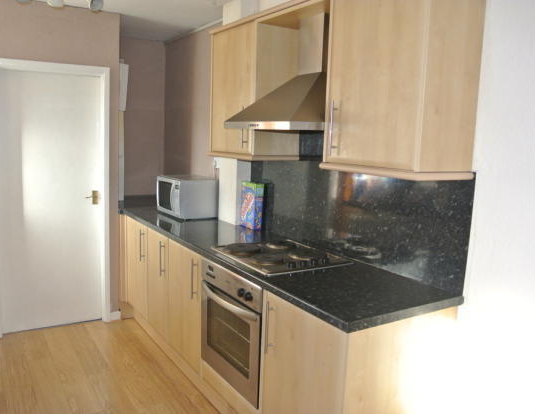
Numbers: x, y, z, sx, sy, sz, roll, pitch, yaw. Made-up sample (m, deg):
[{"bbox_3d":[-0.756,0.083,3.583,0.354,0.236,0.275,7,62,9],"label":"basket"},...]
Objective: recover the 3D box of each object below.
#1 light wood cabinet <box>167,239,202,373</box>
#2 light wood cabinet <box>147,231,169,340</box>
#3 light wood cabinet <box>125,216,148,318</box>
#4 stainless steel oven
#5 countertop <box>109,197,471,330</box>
[{"bbox_3d":[-0.275,0.581,2.967,0.576,0.713,0.505,-3,9,-33],"label":"light wood cabinet"},{"bbox_3d":[-0.522,0.519,3.347,0.576,0.713,0.412,-3,9,-33],"label":"light wood cabinet"},{"bbox_3d":[-0.771,0.457,3.729,0.576,0.713,0.508,-3,9,-33],"label":"light wood cabinet"},{"bbox_3d":[0.020,0.595,2.477,0.571,0.582,0.611,-3,9,-33],"label":"stainless steel oven"},{"bbox_3d":[-0.345,0.175,3.091,0.626,0.043,3.262,-3,9,-33],"label":"countertop"}]

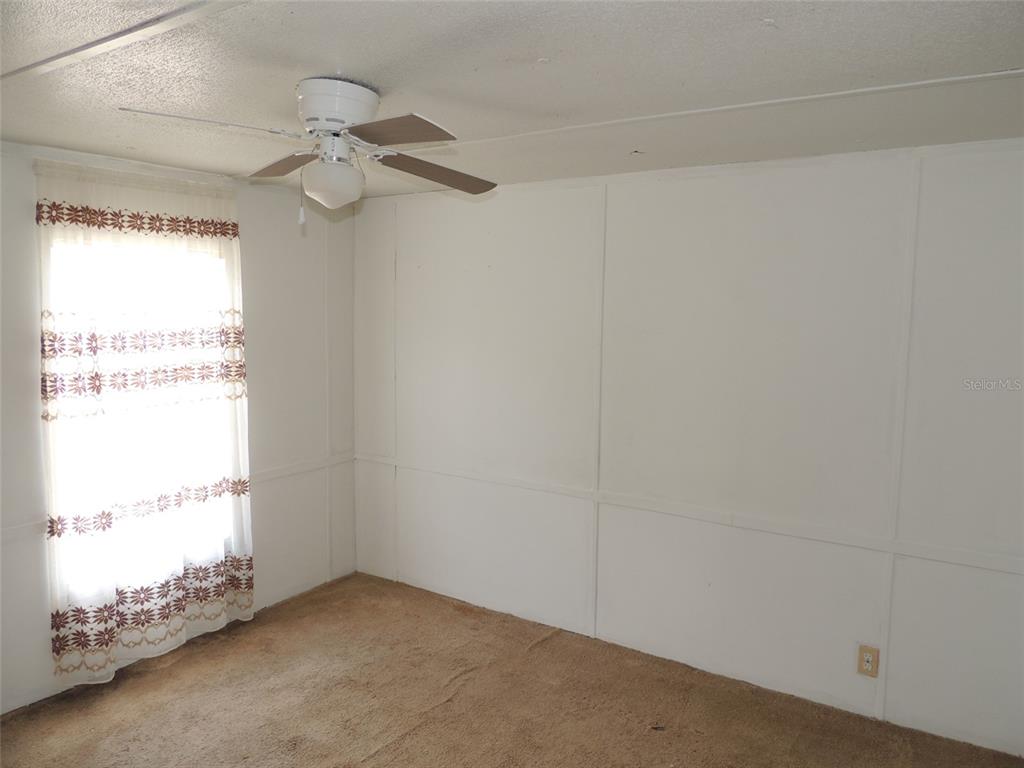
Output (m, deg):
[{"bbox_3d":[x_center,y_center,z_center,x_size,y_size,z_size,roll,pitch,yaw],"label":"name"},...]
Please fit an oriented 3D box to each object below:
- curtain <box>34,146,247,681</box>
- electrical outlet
[{"bbox_3d":[-1.515,0.154,3.044,0.093,2.030,0.907,5,7,32],"label":"curtain"},{"bbox_3d":[1.364,1.061,2.712,0.070,0.115,0.010,5,7,32],"label":"electrical outlet"}]

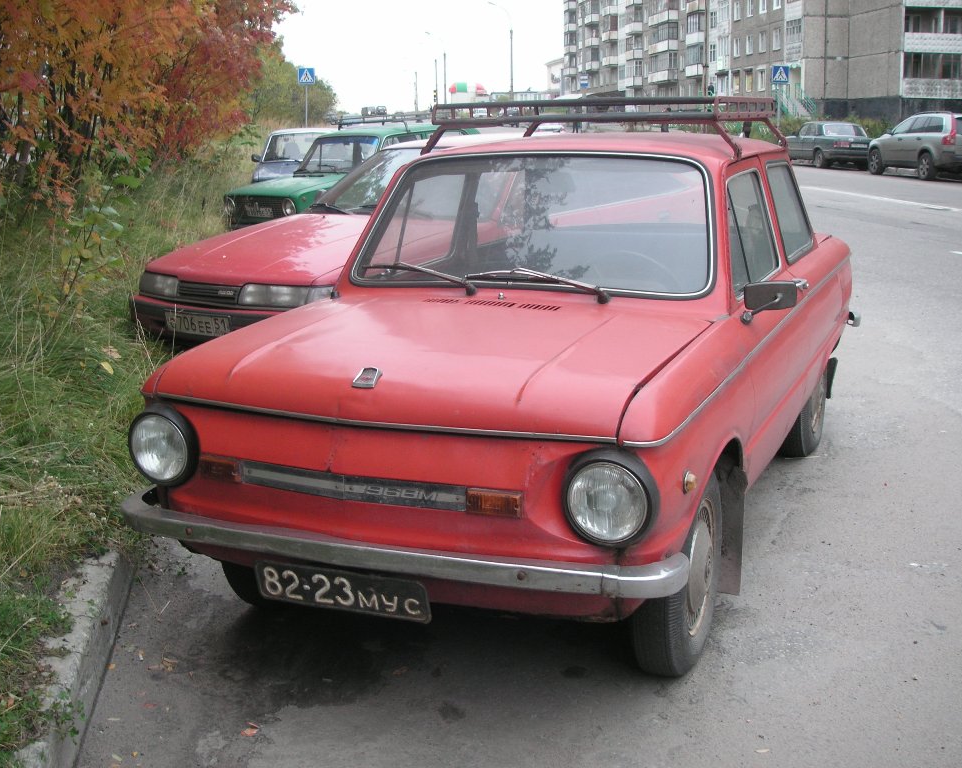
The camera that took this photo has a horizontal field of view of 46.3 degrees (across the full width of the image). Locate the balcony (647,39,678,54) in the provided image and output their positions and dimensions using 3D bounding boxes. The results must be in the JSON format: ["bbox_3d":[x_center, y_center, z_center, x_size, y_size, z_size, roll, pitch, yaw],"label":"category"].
[{"bbox_3d":[17.939,-32.839,109.708,1.100,1.080,6.500,-2,13,-6],"label":"balcony"}]

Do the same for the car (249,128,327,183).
[{"bbox_3d":[-2.619,-3.223,17.293,1.620,1.430,4.120,-2,13,-8],"label":"car"}]

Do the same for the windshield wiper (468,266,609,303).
[{"bbox_3d":[0.167,-0.314,3.389,0.497,0.064,0.045,11,-20,26],"label":"windshield wiper"}]

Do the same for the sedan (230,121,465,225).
[{"bbox_3d":[-1.305,-2.448,13.940,1.610,1.420,4.060,10,16,37],"label":"sedan"}]

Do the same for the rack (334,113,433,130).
[{"bbox_3d":[-1.073,-3.261,14.057,1.150,0.220,0.980,10,16,37],"label":"rack"}]

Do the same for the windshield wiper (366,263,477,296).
[{"bbox_3d":[-0.195,-0.346,3.546,0.431,0.051,0.045,15,-18,27],"label":"windshield wiper"}]

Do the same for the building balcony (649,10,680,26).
[{"bbox_3d":[17.840,-35.406,109.112,1.100,1.080,6.500,-2,13,-6],"label":"building balcony"}]

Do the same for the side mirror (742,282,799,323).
[{"bbox_3d":[0.864,-0.247,3.360,0.175,0.130,0.070,3,13,15],"label":"side mirror"}]

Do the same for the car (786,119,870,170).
[{"bbox_3d":[11.579,-7.958,37.189,1.800,1.450,4.840,-1,13,-4],"label":"car"}]

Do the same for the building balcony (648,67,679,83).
[{"bbox_3d":[18.046,-30.086,110.347,1.100,1.080,6.500,-2,13,-6],"label":"building balcony"}]

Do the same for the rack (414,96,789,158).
[{"bbox_3d":[0.504,-0.957,4.206,1.120,0.206,1.020,5,14,23],"label":"rack"}]

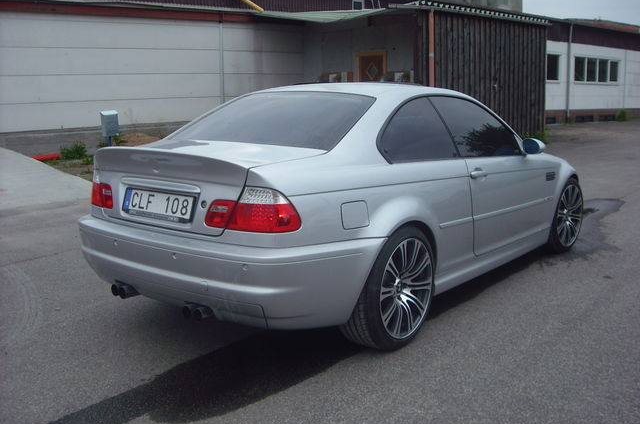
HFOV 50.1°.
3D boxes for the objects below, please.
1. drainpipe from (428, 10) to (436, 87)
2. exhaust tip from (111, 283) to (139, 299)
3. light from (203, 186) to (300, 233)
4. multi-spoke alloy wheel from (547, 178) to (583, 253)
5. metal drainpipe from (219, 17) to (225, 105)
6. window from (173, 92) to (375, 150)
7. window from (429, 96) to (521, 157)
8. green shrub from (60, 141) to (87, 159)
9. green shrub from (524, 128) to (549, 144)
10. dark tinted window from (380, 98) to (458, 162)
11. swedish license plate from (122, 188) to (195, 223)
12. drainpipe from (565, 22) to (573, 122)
[{"bbox_3d":[2.753,-3.303,16.800,0.110,3.300,0.110,-9,13,-40],"label":"drainpipe"},{"bbox_3d":[-0.997,0.399,3.545,0.158,0.080,0.120,7,12,37],"label":"exhaust tip"},{"bbox_3d":[-0.292,-0.019,2.957,0.450,0.195,0.190,7,12,37],"label":"light"},{"bbox_3d":[2.008,0.015,5.753,0.230,0.645,0.645,8,13,40],"label":"multi-spoke alloy wheel"},{"bbox_3d":[-2.583,-3.425,18.169,0.100,3.260,0.100,-9,12,-38],"label":"metal drainpipe"},{"bbox_3d":[-0.261,-0.548,3.961,1.170,0.100,0.650,7,35,37],"label":"window"},{"bbox_3d":[1.063,-0.565,4.561,0.060,0.439,1.060,-22,-6,38],"label":"window"},{"bbox_3d":[-5.261,-1.312,14.600,0.550,0.440,0.500,-9,12,-38],"label":"green shrub"},{"bbox_3d":[6.080,-2.130,19.300,0.800,0.500,0.600,-9,13,-40],"label":"green shrub"},{"bbox_3d":[0.546,-0.468,3.905,0.060,0.380,0.820,-22,-6,38],"label":"dark tinted window"},{"bbox_3d":[-0.791,-0.037,3.337,0.520,0.120,0.020,7,-4,37],"label":"swedish license plate"},{"bbox_3d":[10.560,-5.914,29.000,0.110,4.200,0.110,-9,13,-40],"label":"drainpipe"}]

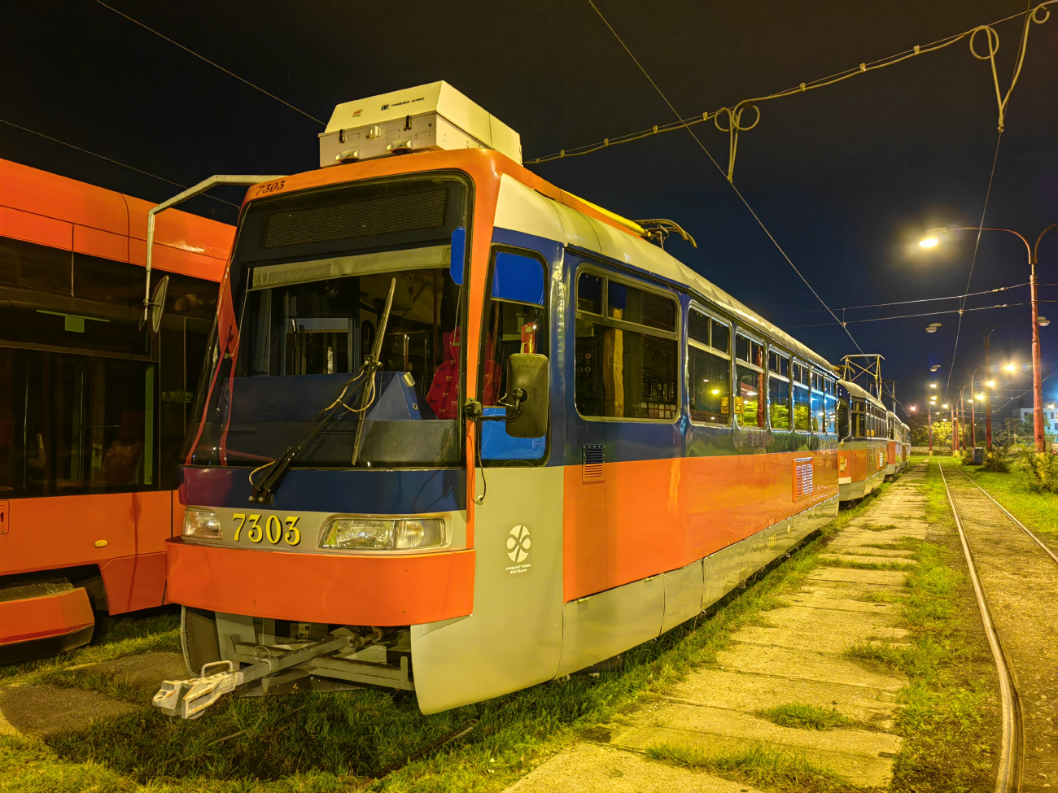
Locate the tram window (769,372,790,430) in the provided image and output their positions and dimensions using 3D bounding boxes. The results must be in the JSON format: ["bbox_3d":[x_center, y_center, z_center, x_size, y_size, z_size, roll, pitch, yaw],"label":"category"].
[{"bbox_3d":[2.728,0.078,8.950,0.060,0.560,1.210,-2,-4,27],"label":"tram window"}]

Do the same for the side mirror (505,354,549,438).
[{"bbox_3d":[-0.007,-0.002,3.660,0.190,0.370,0.080,-1,-3,10],"label":"side mirror"}]

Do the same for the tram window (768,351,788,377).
[{"bbox_3d":[2.722,-0.342,8.962,0.060,0.220,1.180,-2,-4,27],"label":"tram window"}]

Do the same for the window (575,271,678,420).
[{"bbox_3d":[0.634,-0.266,5.051,0.060,0.810,1.300,-2,-4,34],"label":"window"}]

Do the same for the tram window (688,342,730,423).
[{"bbox_3d":[1.413,-0.070,6.371,0.060,0.550,1.190,-2,-4,27],"label":"tram window"}]

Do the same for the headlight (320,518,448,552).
[{"bbox_3d":[-0.661,0.626,3.740,0.560,0.145,0.120,0,-3,5],"label":"headlight"}]

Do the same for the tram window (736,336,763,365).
[{"bbox_3d":[2.061,-0.416,7.665,0.060,0.215,1.160,-2,-4,27],"label":"tram window"}]

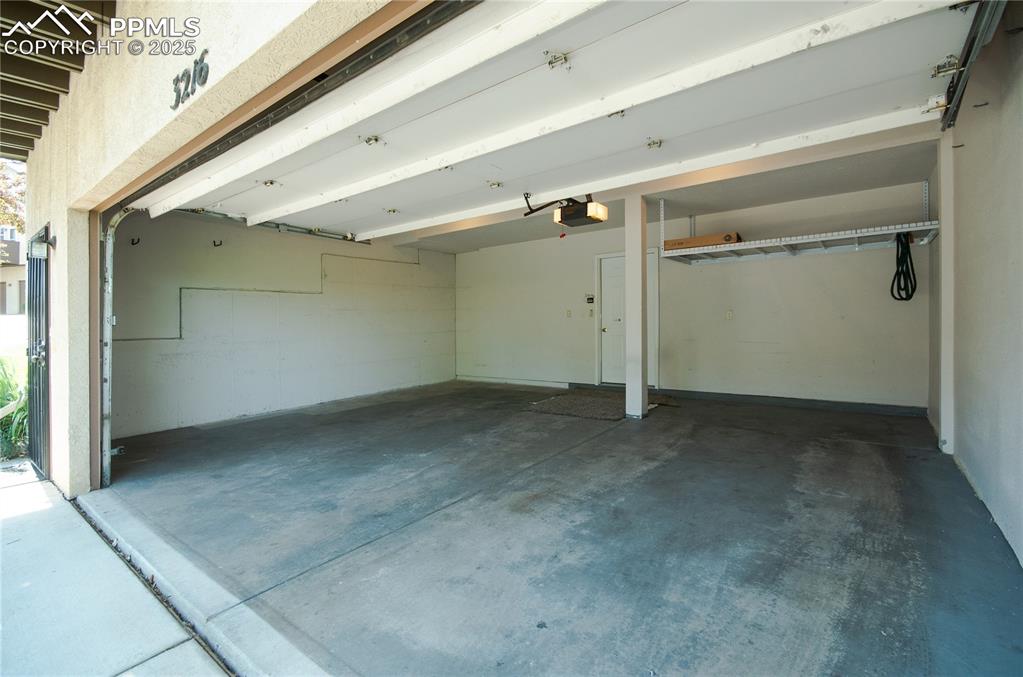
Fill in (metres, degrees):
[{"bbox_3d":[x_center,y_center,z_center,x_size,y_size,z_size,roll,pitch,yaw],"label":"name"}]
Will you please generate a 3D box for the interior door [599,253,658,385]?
[{"bbox_3d":[1.834,-0.280,6.682,0.870,2.030,0.050,0,1,36],"label":"interior door"}]

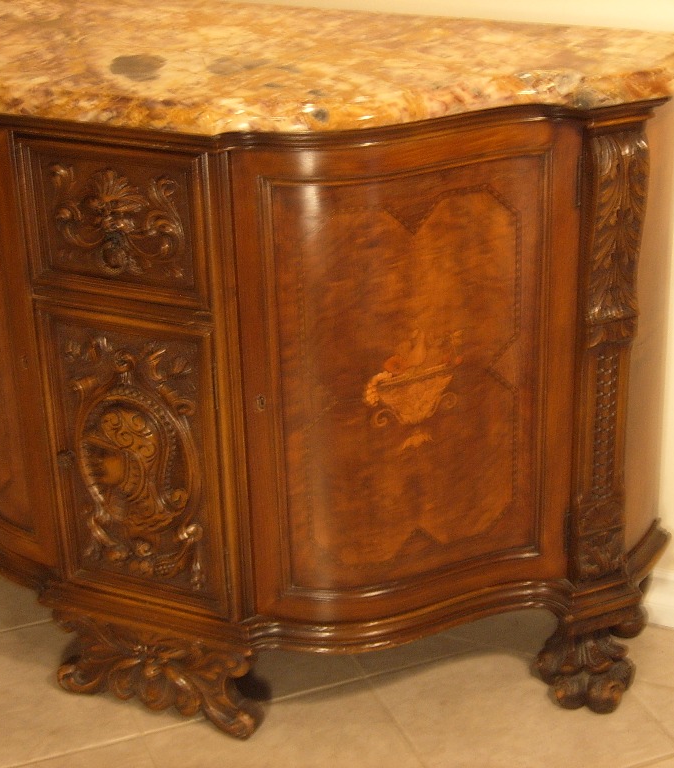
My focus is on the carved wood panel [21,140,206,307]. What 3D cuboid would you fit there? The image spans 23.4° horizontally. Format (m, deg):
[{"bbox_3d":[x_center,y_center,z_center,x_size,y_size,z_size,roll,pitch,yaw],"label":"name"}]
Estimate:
[{"bbox_3d":[-0.270,-0.196,2.006,0.252,0.193,0.033,9,27,23],"label":"carved wood panel"}]

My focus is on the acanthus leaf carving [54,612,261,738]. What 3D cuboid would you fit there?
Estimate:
[{"bbox_3d":[-0.243,0.380,2.293,0.337,0.155,0.083,9,27,23],"label":"acanthus leaf carving"}]

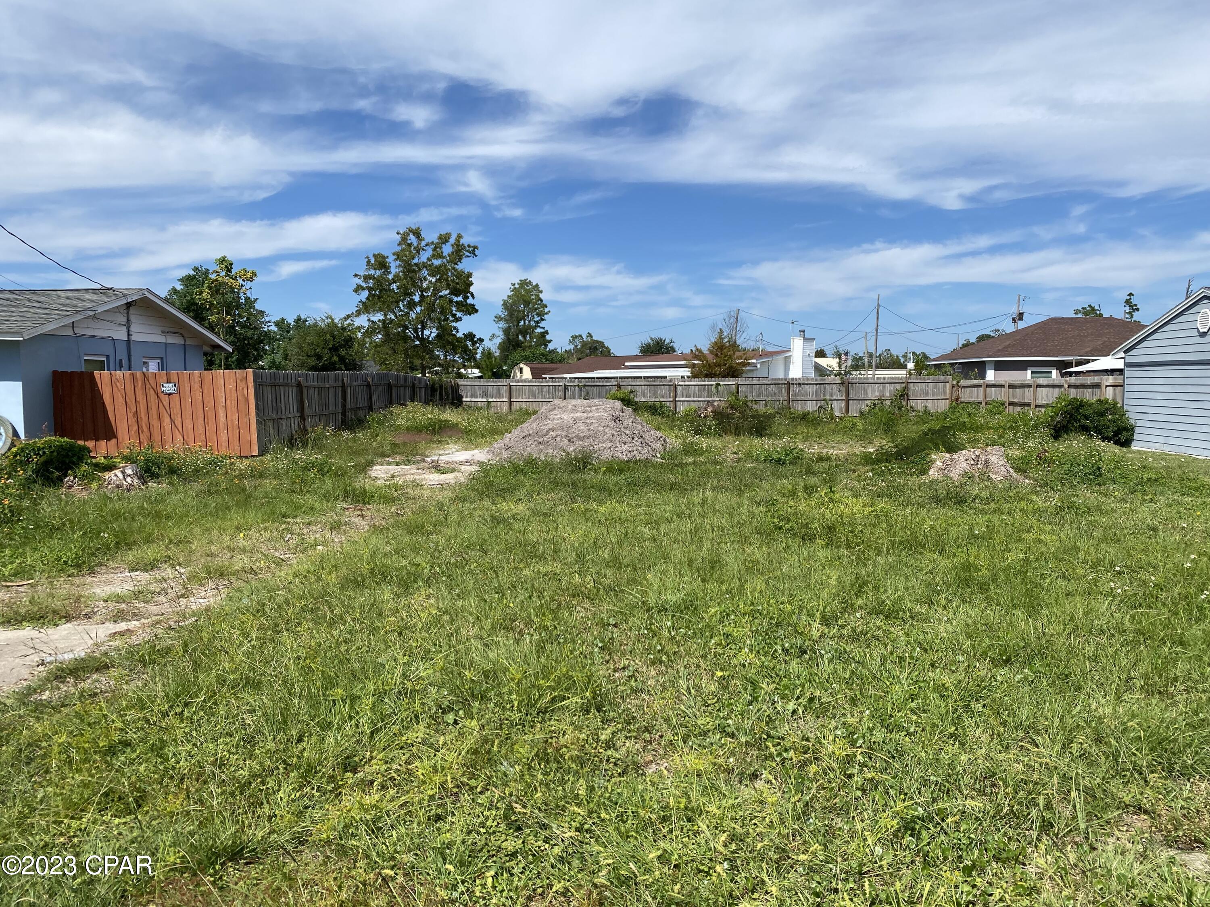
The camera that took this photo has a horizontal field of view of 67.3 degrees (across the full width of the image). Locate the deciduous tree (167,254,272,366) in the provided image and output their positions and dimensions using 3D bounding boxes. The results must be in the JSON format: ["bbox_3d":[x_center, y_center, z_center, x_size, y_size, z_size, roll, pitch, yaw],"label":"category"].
[{"bbox_3d":[-16.081,-4.728,37.753,4.400,6.829,4.400,0,4,0],"label":"deciduous tree"}]

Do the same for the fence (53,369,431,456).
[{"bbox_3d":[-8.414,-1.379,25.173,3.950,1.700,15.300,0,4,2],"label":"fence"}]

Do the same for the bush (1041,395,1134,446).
[{"bbox_3d":[12.096,-0.825,22.802,2.300,1.264,2.000,0,4,0],"label":"bush"}]

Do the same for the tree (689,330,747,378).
[{"bbox_3d":[5.347,-3.766,42.839,2.900,4.157,2.900,0,4,0],"label":"tree"}]

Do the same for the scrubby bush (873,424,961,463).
[{"bbox_3d":[5.827,-0.219,17.034,1.500,0.644,1.250,0,4,0],"label":"scrubby bush"}]

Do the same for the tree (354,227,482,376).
[{"bbox_3d":[-8.624,-6.062,41.656,5.800,8.492,5.600,0,4,0],"label":"tree"}]

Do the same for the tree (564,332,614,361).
[{"bbox_3d":[-1.779,-9.529,97.555,5.200,6.768,5.000,0,4,0],"label":"tree"}]

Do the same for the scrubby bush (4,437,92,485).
[{"bbox_3d":[-8.797,0.087,14.346,1.360,0.698,1.200,0,4,0],"label":"scrubby bush"}]

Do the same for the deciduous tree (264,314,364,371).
[{"bbox_3d":[-12.441,-3.664,38.835,4.300,4.548,4.300,0,4,0],"label":"deciduous tree"}]

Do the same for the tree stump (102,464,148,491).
[{"bbox_3d":[-6.968,0.334,13.161,0.640,0.382,0.600,0,4,0],"label":"tree stump"}]

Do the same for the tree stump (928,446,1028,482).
[{"bbox_3d":[5.971,0.146,14.551,1.550,0.550,1.300,0,4,0],"label":"tree stump"}]

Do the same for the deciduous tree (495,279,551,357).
[{"bbox_3d":[-7.940,-11.037,87.409,5.200,11.341,5.000,0,4,0],"label":"deciduous tree"}]

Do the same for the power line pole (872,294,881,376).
[{"bbox_3d":[22.272,-8.693,74.551,0.260,8.655,0.260,2,4,0],"label":"power line pole"}]

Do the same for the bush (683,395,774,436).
[{"bbox_3d":[3.637,-1.116,26.590,2.600,1.222,2.200,0,4,0],"label":"bush"}]

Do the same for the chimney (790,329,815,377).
[{"bbox_3d":[12.354,-5.363,56.755,1.150,4.764,1.100,-3,5,-35],"label":"chimney"}]

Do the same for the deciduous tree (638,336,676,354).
[{"bbox_3d":[4.273,-6.856,74.697,3.500,5.595,3.500,0,4,0],"label":"deciduous tree"}]

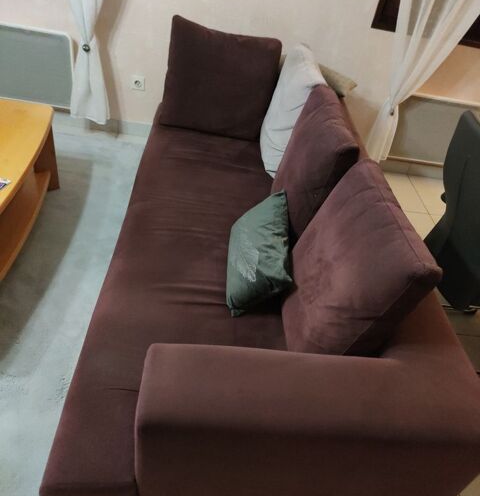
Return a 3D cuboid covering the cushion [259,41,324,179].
[{"bbox_3d":[0.241,-0.577,1.984,0.170,0.480,0.490,20,36,-16],"label":"cushion"}]

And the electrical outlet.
[{"bbox_3d":[-0.585,-0.942,2.545,0.081,0.081,0.020,6,39,-5],"label":"electrical outlet"}]

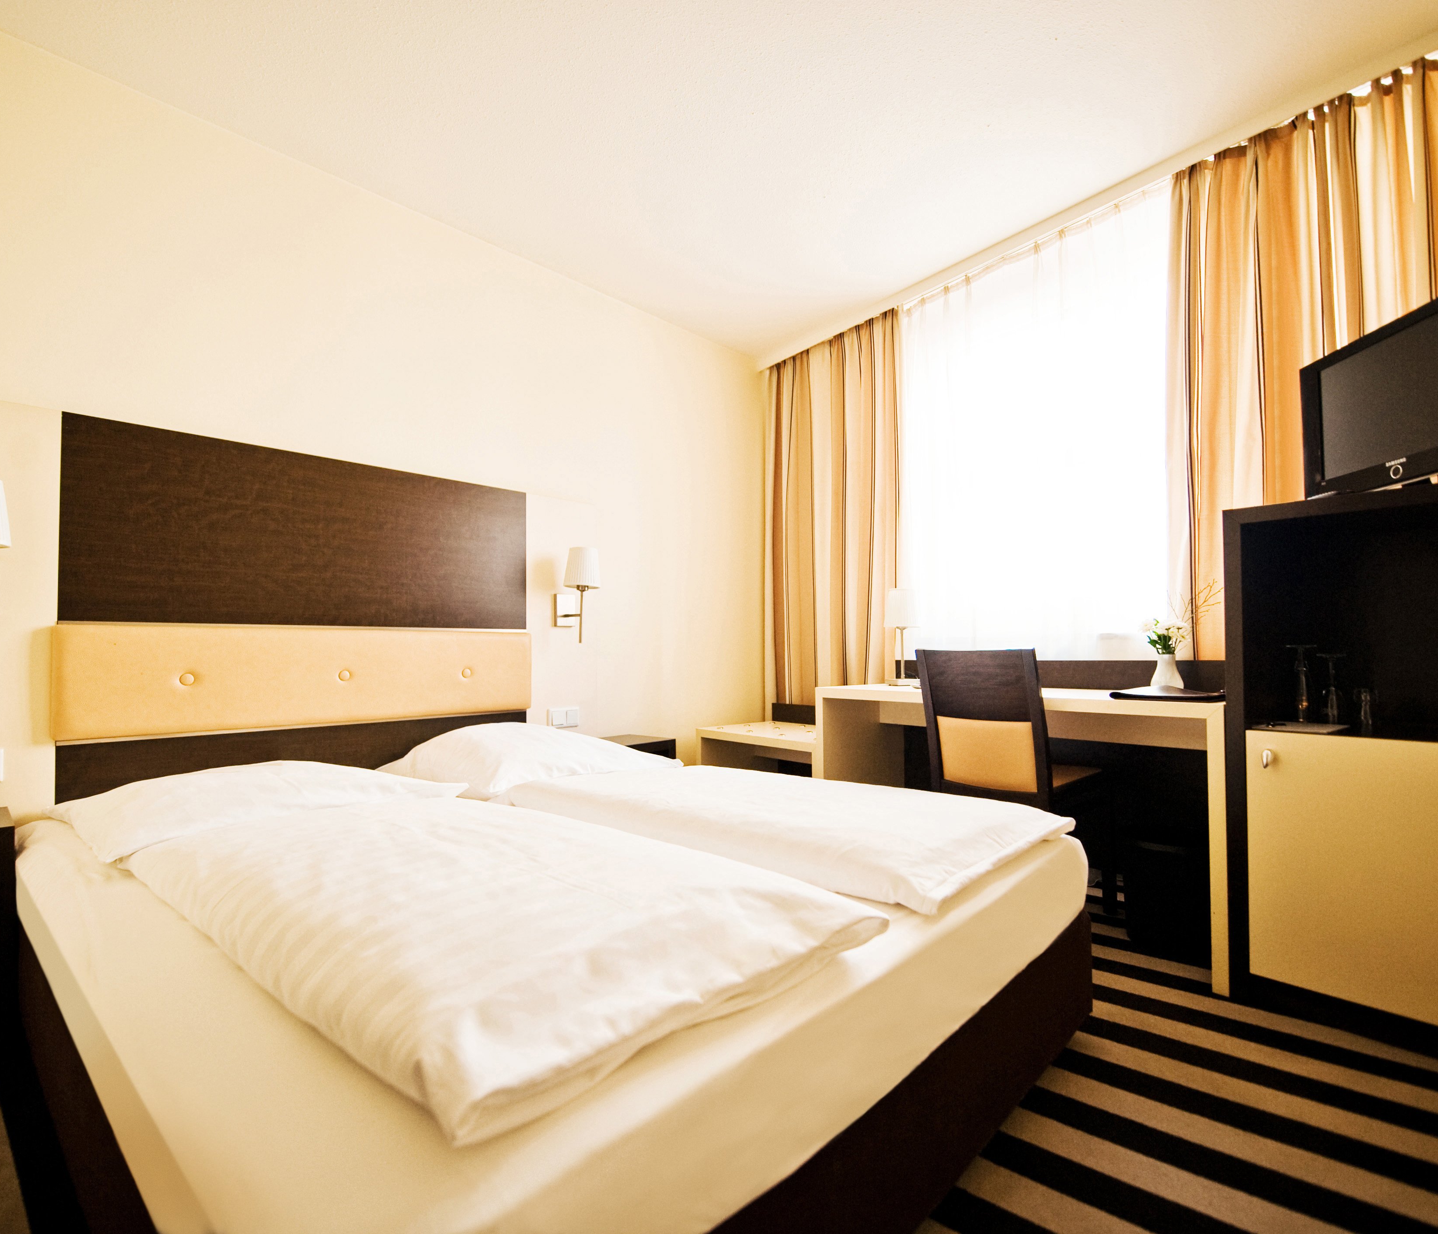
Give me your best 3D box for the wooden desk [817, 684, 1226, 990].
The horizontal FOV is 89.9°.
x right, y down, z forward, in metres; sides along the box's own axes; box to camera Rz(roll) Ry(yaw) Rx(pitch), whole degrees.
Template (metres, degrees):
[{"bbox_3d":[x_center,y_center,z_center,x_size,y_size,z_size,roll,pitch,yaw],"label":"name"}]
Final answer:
[{"bbox_3d":[1.071,0.646,2.621,0.520,0.757,1.453,1,-3,-38],"label":"wooden desk"}]

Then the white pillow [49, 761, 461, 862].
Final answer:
[{"bbox_3d":[-1.253,0.484,1.996,0.620,0.150,0.830,-2,-3,43],"label":"white pillow"}]

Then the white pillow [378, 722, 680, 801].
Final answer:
[{"bbox_3d":[-0.653,0.480,2.535,0.620,0.170,0.790,-2,-3,43],"label":"white pillow"}]

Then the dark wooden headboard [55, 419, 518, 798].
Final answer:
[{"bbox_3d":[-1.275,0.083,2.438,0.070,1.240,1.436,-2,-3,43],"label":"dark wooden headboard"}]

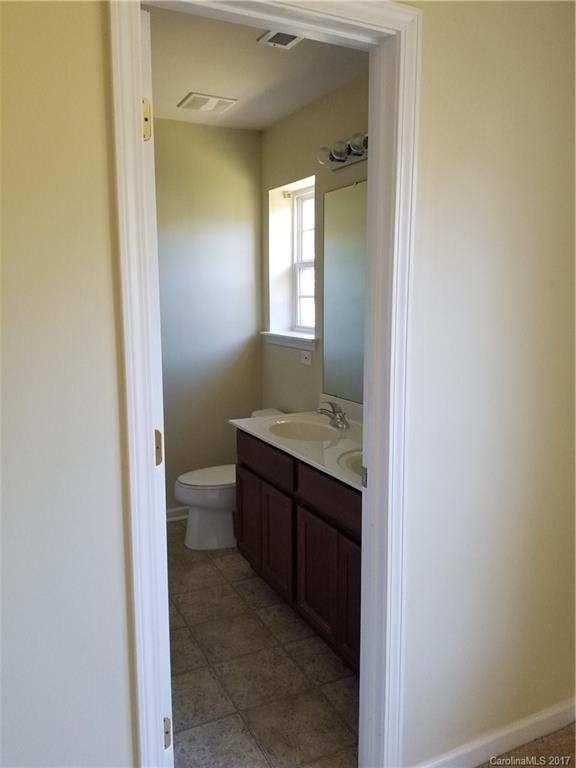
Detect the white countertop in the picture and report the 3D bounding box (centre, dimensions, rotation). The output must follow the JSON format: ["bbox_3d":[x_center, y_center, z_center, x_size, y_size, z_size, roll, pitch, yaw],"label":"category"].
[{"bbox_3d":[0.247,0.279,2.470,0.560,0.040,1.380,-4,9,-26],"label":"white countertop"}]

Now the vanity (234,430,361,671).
[{"bbox_3d":[0.269,0.670,2.520,0.527,0.769,1.320,-4,9,-26],"label":"vanity"}]

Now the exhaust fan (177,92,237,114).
[{"bbox_3d":[-0.441,-1.530,3.170,0.264,0.025,0.252,-4,9,-26],"label":"exhaust fan"}]

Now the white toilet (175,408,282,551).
[{"bbox_3d":[-0.316,0.561,3.434,0.725,0.725,0.450,-4,9,-26],"label":"white toilet"}]

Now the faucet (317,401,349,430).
[{"bbox_3d":[0.211,0.147,2.782,0.175,0.130,0.155,-4,9,-26],"label":"faucet"}]

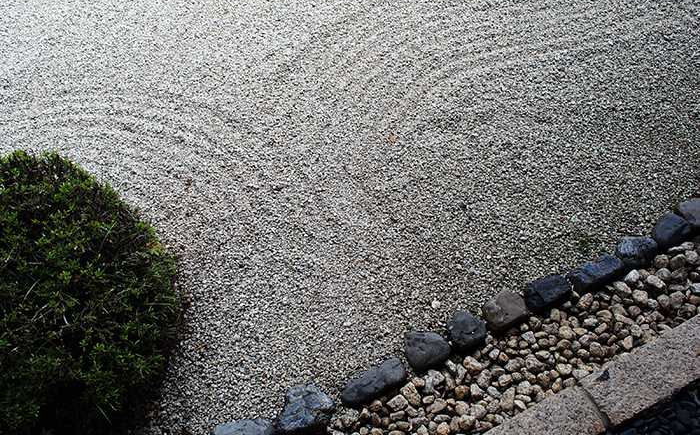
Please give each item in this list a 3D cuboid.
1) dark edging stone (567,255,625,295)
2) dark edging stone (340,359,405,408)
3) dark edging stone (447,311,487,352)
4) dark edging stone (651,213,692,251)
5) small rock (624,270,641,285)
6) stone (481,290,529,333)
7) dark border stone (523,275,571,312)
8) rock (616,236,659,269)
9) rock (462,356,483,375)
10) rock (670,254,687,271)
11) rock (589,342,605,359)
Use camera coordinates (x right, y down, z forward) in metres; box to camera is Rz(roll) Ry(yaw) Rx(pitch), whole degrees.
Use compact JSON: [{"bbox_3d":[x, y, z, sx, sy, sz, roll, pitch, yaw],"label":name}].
[{"bbox_3d":[0.917,0.216,2.568,0.236,0.084,0.096,-22,53,-19],"label":"dark edging stone"},{"bbox_3d":[0.081,0.539,2.248,0.227,0.100,0.077,-26,57,-18],"label":"dark edging stone"},{"bbox_3d":[0.405,0.397,2.396,0.121,0.092,0.121,-18,51,-16],"label":"dark edging stone"},{"bbox_3d":[1.268,0.059,2.714,0.141,0.102,0.120,-26,54,-22],"label":"dark edging stone"},{"bbox_3d":[0.959,0.204,2.335,0.050,0.032,0.037,-34,60,-23],"label":"small rock"},{"bbox_3d":[0.507,0.301,2.230,0.143,0.091,0.117,-23,56,-16],"label":"stone"},{"bbox_3d":[0.706,0.274,2.448,0.165,0.100,0.098,-22,56,-16],"label":"dark border stone"},{"bbox_3d":[1.067,0.125,2.557,0.131,0.105,0.096,-10,54,-7],"label":"rock"},{"bbox_3d":[0.410,0.494,2.293,0.045,0.042,0.063,-34,60,-23],"label":"rock"},{"bbox_3d":[1.213,0.166,2.537,0.047,0.048,0.056,19,55,14],"label":"rock"},{"bbox_3d":[0.852,0.460,2.377,0.050,0.045,0.053,17,50,13],"label":"rock"}]

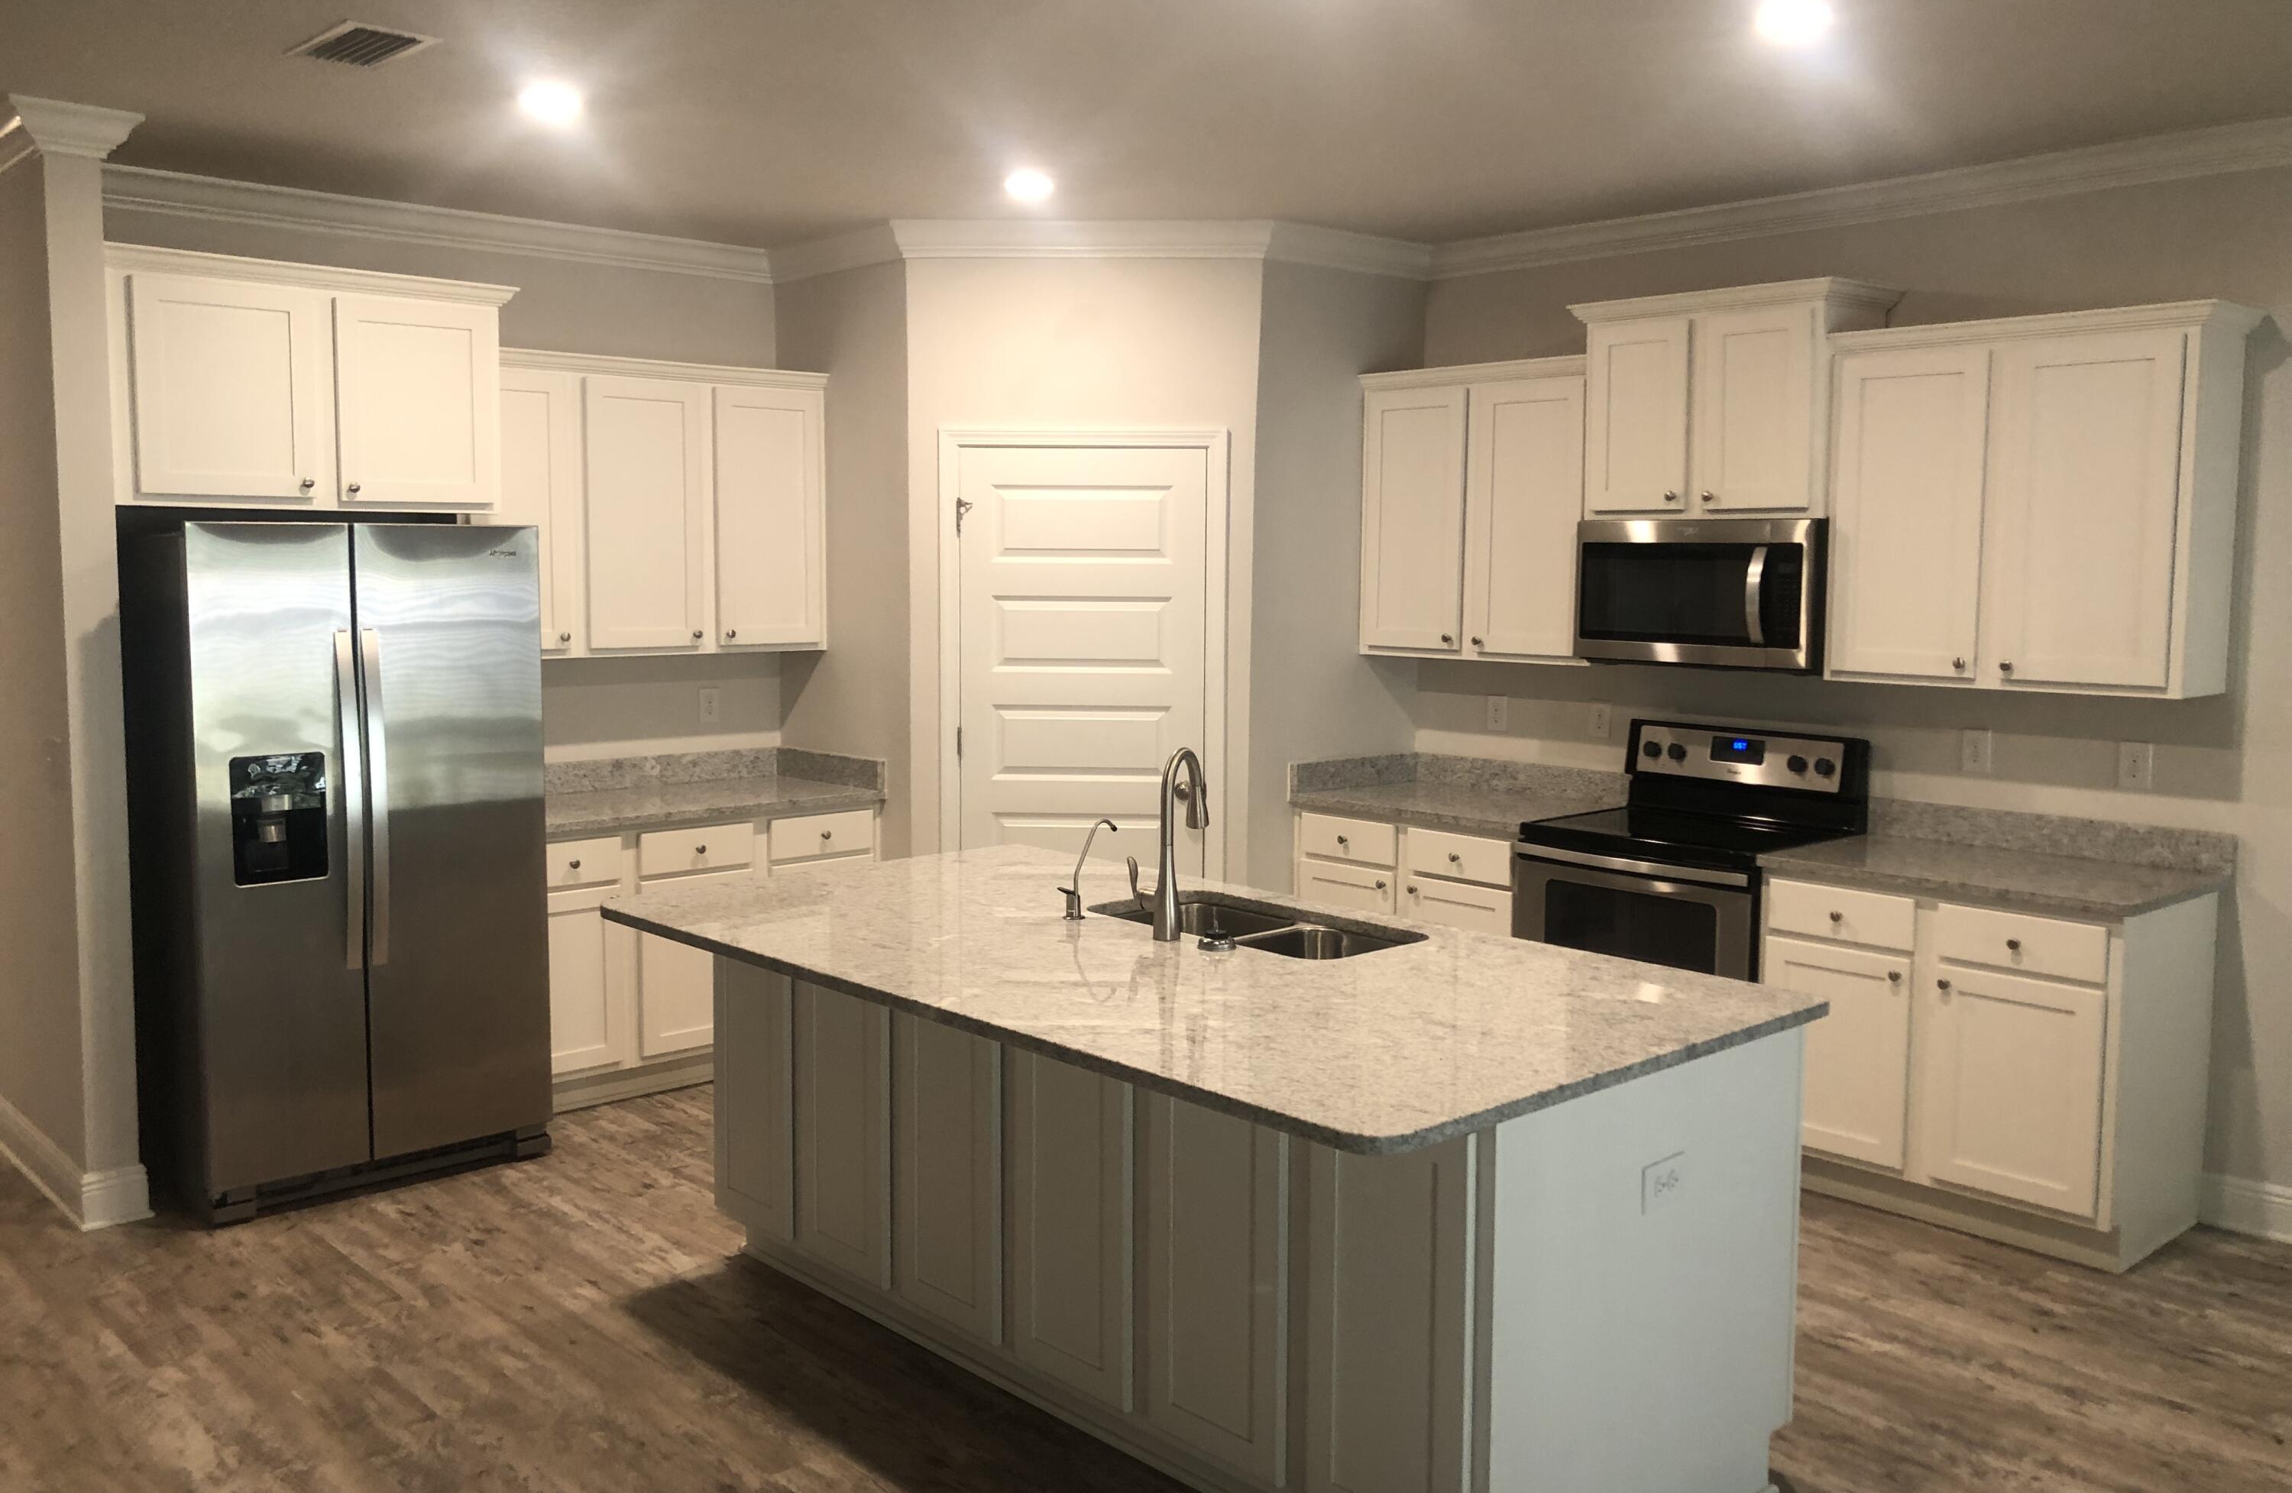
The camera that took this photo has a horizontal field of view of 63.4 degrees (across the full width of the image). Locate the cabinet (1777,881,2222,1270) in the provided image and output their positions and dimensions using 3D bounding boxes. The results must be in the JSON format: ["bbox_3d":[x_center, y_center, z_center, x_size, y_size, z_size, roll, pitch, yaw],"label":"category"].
[{"bbox_3d":[2.182,0.779,4.872,0.625,0.879,0.918,-5,8,-42],"label":"cabinet"}]

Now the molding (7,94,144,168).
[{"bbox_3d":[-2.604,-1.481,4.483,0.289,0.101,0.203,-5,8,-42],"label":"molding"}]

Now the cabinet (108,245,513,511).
[{"bbox_3d":[-2.413,-0.981,5.210,1.077,0.639,0.662,-5,8,-42],"label":"cabinet"}]

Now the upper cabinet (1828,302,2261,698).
[{"bbox_3d":[2.309,-0.623,4.841,0.355,0.941,0.958,-5,8,-42],"label":"upper cabinet"}]

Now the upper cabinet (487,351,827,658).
[{"bbox_3d":[-1.676,-0.776,6.105,1.278,0.941,0.355,-5,8,-42],"label":"upper cabinet"}]

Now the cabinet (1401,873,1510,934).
[{"bbox_3d":[1.189,0.707,5.960,0.630,0.680,0.460,-5,8,-42],"label":"cabinet"}]

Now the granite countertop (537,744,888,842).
[{"bbox_3d":[-1.577,0.134,6.044,1.276,0.136,0.650,-5,8,-42],"label":"granite countertop"}]

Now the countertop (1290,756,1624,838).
[{"bbox_3d":[1.037,0.146,6.059,0.655,0.136,0.896,-5,8,-42],"label":"countertop"}]

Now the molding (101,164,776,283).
[{"bbox_3d":[-2.125,-1.603,5.750,2.266,0.101,0.083,-5,8,-42],"label":"molding"}]

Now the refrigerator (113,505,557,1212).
[{"bbox_3d":[-2.272,0.278,5.162,0.900,1.775,0.880,-5,8,-42],"label":"refrigerator"}]

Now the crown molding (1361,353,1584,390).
[{"bbox_3d":[1.051,-1.191,5.970,0.056,0.054,0.933,-5,8,-42],"label":"crown molding"}]

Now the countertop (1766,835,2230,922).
[{"bbox_3d":[2.194,0.329,4.831,0.660,0.034,0.938,-5,8,-42],"label":"countertop"}]

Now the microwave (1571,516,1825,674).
[{"bbox_3d":[1.696,-0.452,5.461,0.405,0.420,0.756,-5,8,-42],"label":"microwave"}]

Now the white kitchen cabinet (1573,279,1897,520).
[{"bbox_3d":[1.712,-0.985,5.437,0.406,0.638,0.863,-5,8,-42],"label":"white kitchen cabinet"}]

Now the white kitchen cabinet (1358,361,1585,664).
[{"bbox_3d":[1.159,-0.759,6.114,0.355,0.941,0.933,-5,8,-42],"label":"white kitchen cabinet"}]

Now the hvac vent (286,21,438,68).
[{"bbox_3d":[-1.649,-1.458,3.893,0.188,0.020,0.350,-5,8,-42],"label":"hvac vent"}]

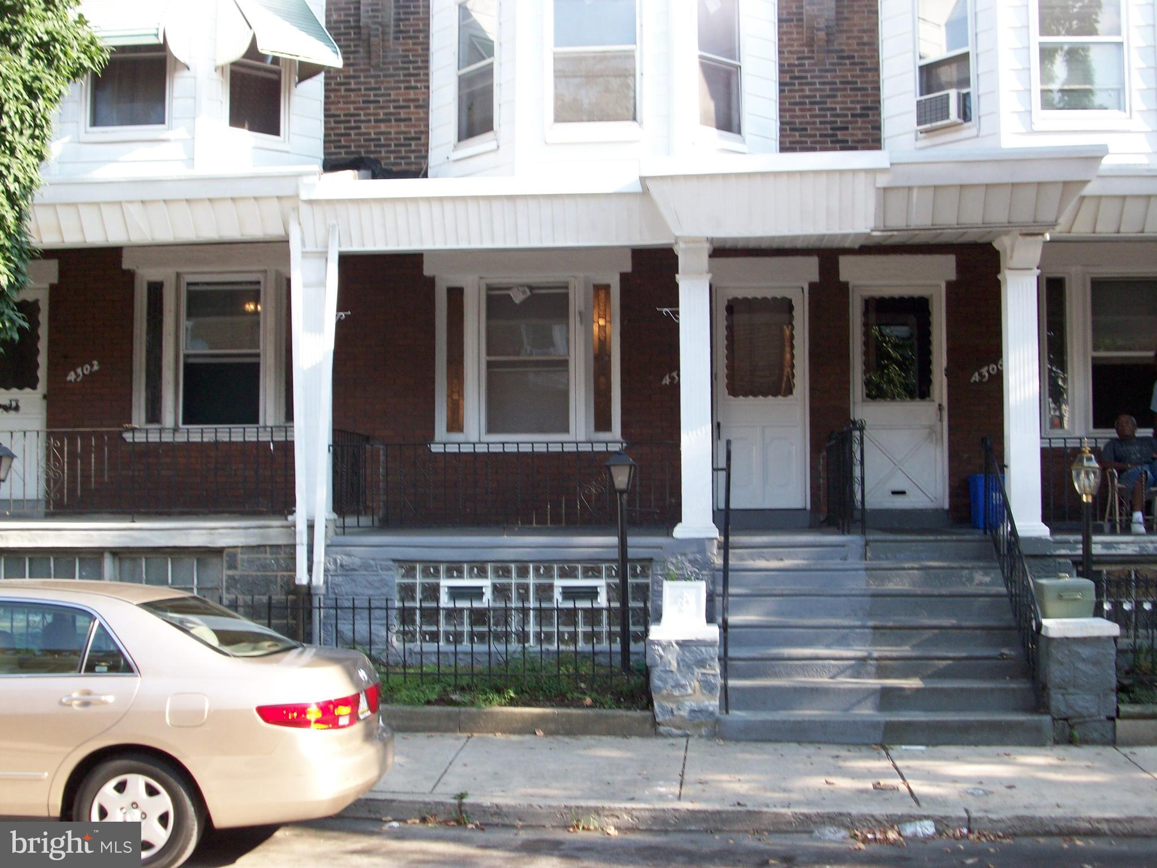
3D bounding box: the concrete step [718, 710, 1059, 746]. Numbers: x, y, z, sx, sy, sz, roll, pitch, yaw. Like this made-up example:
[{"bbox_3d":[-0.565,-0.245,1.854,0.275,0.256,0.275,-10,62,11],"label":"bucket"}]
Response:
[{"bbox_3d":[2.100,2.055,9.799,2.275,0.165,0.310,0,-3,5],"label":"concrete step"}]

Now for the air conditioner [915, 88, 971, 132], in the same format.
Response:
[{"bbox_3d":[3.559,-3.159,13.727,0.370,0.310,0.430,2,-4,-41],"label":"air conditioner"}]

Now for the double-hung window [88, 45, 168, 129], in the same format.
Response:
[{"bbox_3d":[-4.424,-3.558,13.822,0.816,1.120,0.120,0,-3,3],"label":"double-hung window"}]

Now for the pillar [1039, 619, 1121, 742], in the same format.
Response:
[{"bbox_3d":[3.444,1.719,9.772,0.500,0.821,0.440,0,-3,5],"label":"pillar"}]

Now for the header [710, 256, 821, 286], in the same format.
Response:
[{"bbox_3d":[1.873,-1.650,14.325,1.190,0.284,0.120,0,-3,3],"label":"header"}]

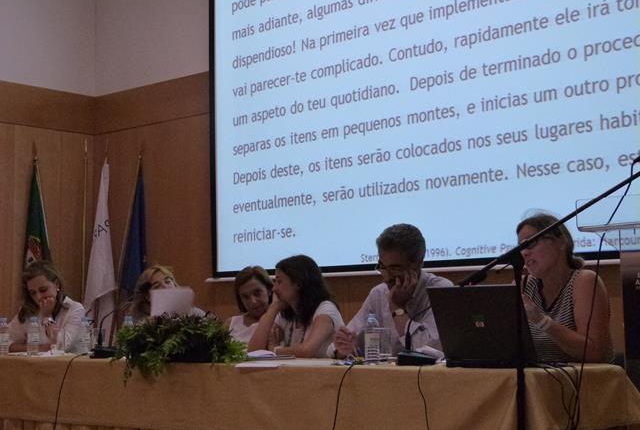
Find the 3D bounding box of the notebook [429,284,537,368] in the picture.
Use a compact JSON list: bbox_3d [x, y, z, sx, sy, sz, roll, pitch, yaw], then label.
[{"bbox_3d":[0.629,0.392,3.716,0.365,0.280,0.357,-6,-7,40],"label":"notebook"}]

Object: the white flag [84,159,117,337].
[{"bbox_3d":[-1.408,0.244,6.878,0.250,1.200,0.200,-1,-5,-6],"label":"white flag"}]

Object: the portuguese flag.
[{"bbox_3d":[-1.800,0.203,6.881,0.250,1.120,0.200,0,-5,-9],"label":"portuguese flag"}]

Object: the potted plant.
[{"bbox_3d":[-0.605,0.571,4.620,0.600,0.300,0.420,-5,-7,38],"label":"potted plant"}]

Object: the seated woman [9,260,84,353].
[{"bbox_3d":[-1.505,0.882,5.900,0.520,1.255,0.750,-4,-6,30],"label":"seated woman"}]

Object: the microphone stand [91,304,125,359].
[{"bbox_3d":[-1.052,0.594,5.394,0.120,0.240,0.200,-5,-7,38],"label":"microphone stand"}]

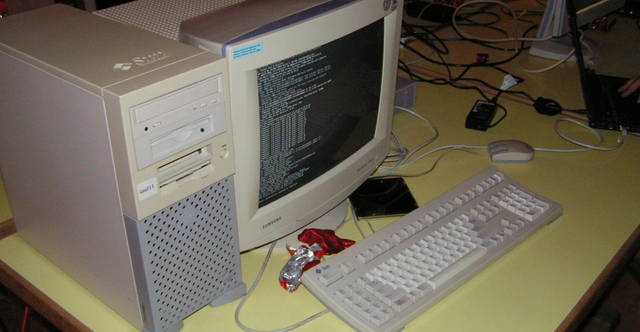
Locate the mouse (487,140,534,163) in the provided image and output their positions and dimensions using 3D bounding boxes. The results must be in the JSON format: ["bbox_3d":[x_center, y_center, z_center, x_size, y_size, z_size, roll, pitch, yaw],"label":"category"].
[{"bbox_3d":[0.414,-0.038,1.530,0.102,0.036,0.063,0,29,1],"label":"mouse"}]

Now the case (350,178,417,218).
[{"bbox_3d":[0.121,0.065,1.372,0.125,0.011,0.139,-5,29,-8],"label":"case"}]

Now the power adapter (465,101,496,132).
[{"bbox_3d":[0.389,-0.120,1.688,0.047,0.029,0.112,12,31,22],"label":"power adapter"}]

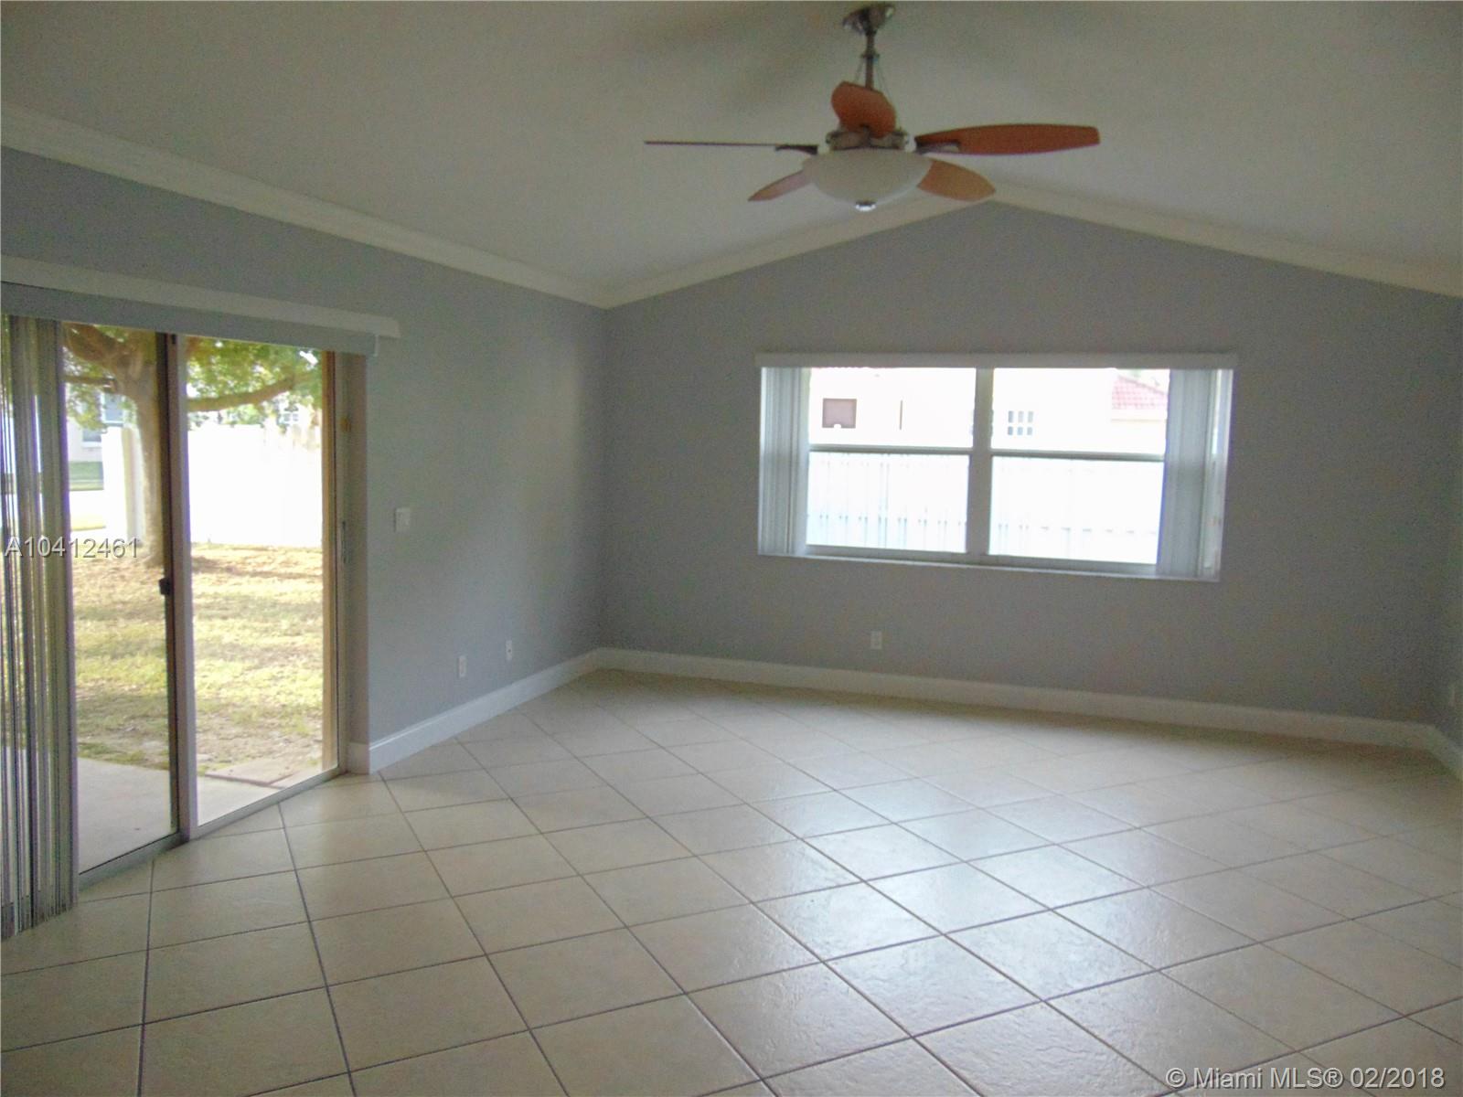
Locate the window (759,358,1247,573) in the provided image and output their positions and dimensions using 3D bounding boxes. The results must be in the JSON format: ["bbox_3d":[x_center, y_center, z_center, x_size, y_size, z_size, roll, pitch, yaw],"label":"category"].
[{"bbox_3d":[1.511,-0.514,6.465,2.775,1.265,0.120,3,6,19],"label":"window"}]

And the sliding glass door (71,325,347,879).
[{"bbox_3d":[-2.037,0.119,4.108,0.110,1.980,1.580,3,6,17],"label":"sliding glass door"}]

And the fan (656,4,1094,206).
[{"bbox_3d":[0.428,-1.397,3.370,1.400,0.640,1.360,2,5,9],"label":"fan"}]

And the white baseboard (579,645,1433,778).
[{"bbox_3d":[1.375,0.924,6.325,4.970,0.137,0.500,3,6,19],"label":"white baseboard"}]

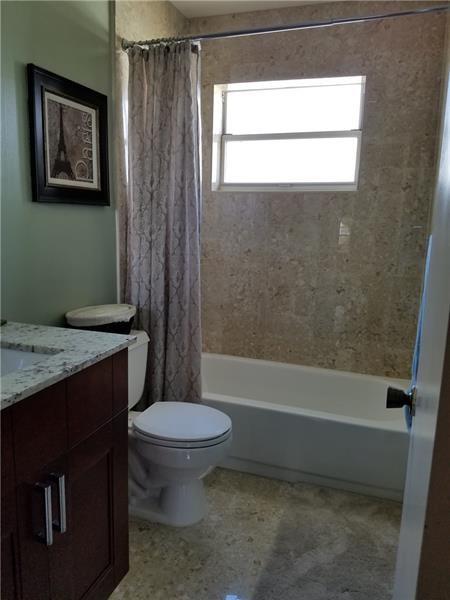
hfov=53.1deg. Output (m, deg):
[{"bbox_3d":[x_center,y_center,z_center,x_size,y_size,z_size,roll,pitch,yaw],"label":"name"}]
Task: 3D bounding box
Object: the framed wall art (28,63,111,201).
[{"bbox_3d":[-0.631,-0.651,1.894,0.025,0.492,0.485,5,11,19],"label":"framed wall art"}]

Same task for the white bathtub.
[{"bbox_3d":[0.310,0.676,2.691,1.505,0.372,0.752,5,11,19],"label":"white bathtub"}]

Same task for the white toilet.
[{"bbox_3d":[-0.305,0.580,2.065,0.705,0.760,0.450,5,11,19],"label":"white toilet"}]

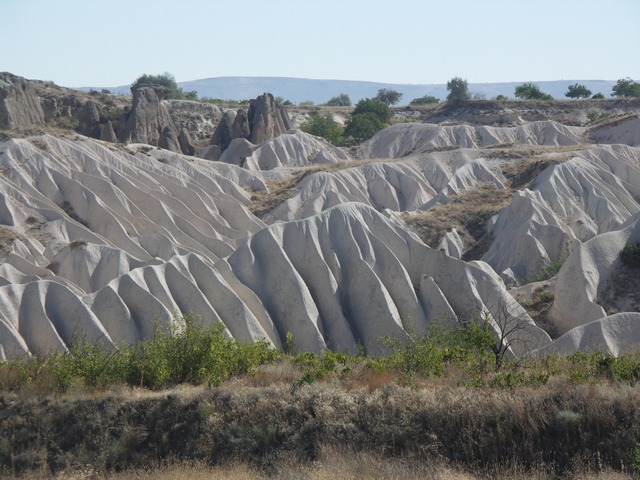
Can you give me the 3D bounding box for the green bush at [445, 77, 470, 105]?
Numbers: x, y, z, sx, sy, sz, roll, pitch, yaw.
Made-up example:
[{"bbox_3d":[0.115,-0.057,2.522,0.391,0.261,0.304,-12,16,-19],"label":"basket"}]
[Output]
[{"bbox_3d":[17.230,-18.598,460.000,2.986,3.483,2.836,0,2,0],"label":"green bush"}]

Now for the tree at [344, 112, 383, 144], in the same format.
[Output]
[{"bbox_3d":[5.000,-12.815,425.000,4.368,3.678,4.149,0,2,0],"label":"tree"}]

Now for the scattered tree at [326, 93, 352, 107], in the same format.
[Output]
[{"bbox_3d":[2.319,-18.618,490.000,3.445,1.855,2.929,0,2,0],"label":"scattered tree"}]

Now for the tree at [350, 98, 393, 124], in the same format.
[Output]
[{"bbox_3d":[6.128,-14.696,440.000,4.998,4.284,4.748,0,2,0],"label":"tree"}]

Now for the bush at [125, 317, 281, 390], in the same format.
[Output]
[{"bbox_3d":[-2.860,2.714,90.000,3.797,1.801,2.088,0,2,0],"label":"bush"}]

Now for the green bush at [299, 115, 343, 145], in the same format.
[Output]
[{"bbox_3d":[0.291,-12.792,430.000,5.117,3.605,4.605,0,2,0],"label":"green bush"}]

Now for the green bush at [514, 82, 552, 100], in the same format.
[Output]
[{"bbox_3d":[27.715,-19.277,480.000,4.933,2.337,3.700,0,2,0],"label":"green bush"}]

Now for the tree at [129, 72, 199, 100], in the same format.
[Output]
[{"bbox_3d":[-19.765,-19.447,470.000,8.643,3.686,5.186,0,2,0],"label":"tree"}]

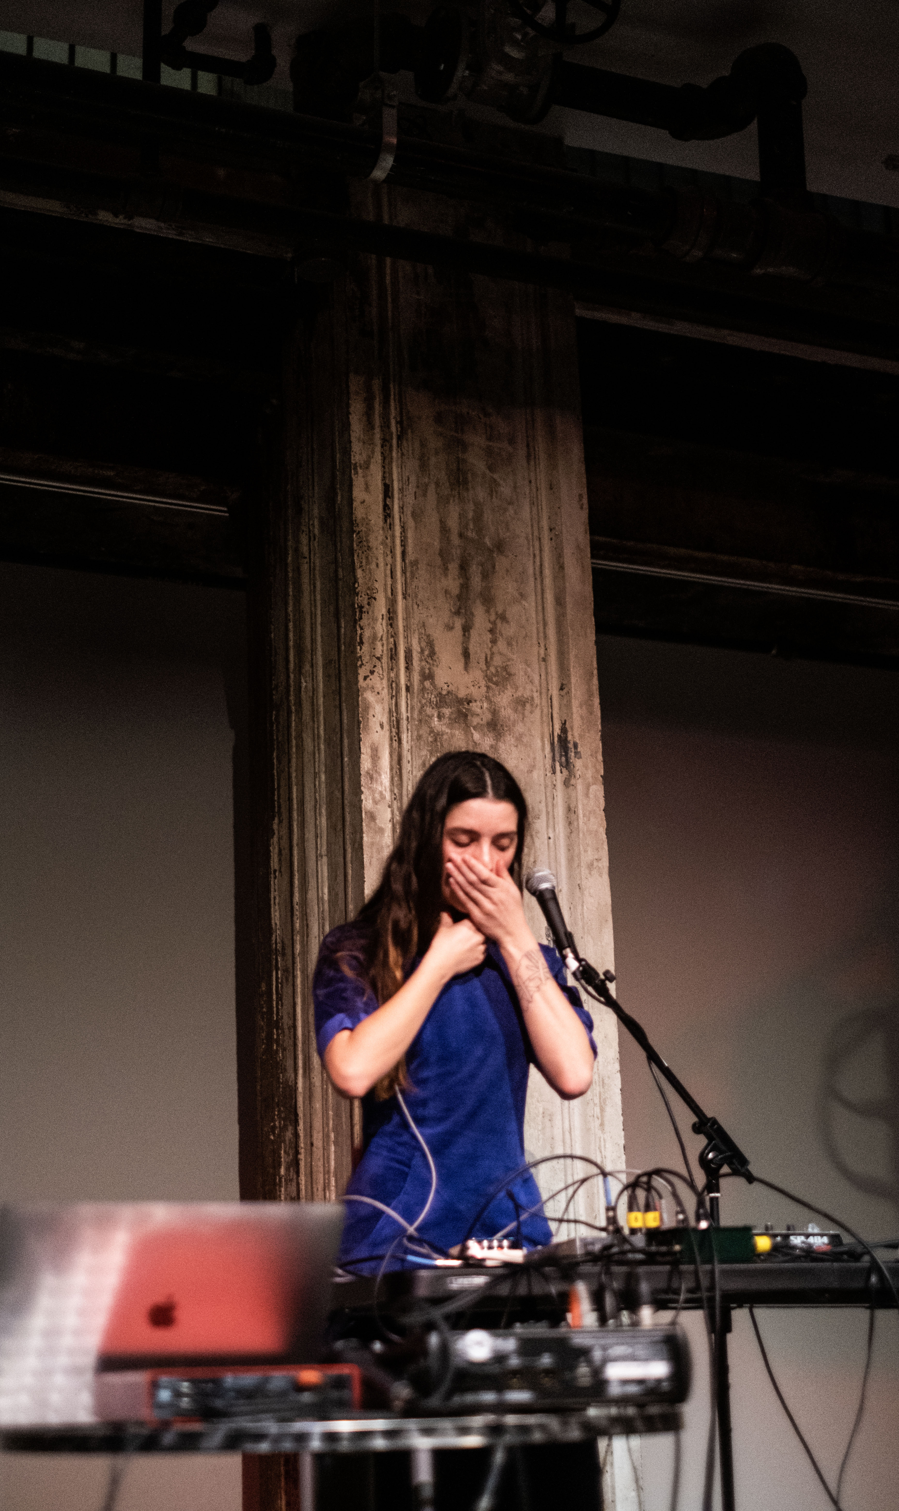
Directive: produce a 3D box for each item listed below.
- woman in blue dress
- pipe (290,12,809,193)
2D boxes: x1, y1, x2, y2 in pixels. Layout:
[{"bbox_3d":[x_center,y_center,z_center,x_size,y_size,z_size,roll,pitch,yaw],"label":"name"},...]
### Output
[{"bbox_3d":[0.019,0.766,3.387,0.460,1.630,0.340,4,-18,-19],"label":"woman in blue dress"},{"bbox_3d":[0.208,-1.334,4.466,1.075,0.395,0.350,6,-19,-24],"label":"pipe"}]

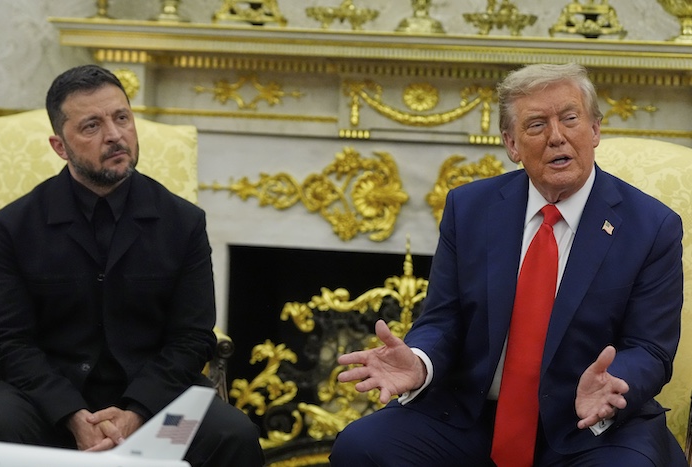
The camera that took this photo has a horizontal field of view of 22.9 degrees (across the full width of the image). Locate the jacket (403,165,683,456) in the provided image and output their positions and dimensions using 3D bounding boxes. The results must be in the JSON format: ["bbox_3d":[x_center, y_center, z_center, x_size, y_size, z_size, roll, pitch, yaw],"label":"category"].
[{"bbox_3d":[0.396,0.149,3.400,0.550,0.590,0.420,4,6,21],"label":"jacket"}]

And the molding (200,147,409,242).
[{"bbox_3d":[-0.122,-0.114,4.980,0.610,0.265,0.050,3,5,8],"label":"molding"}]

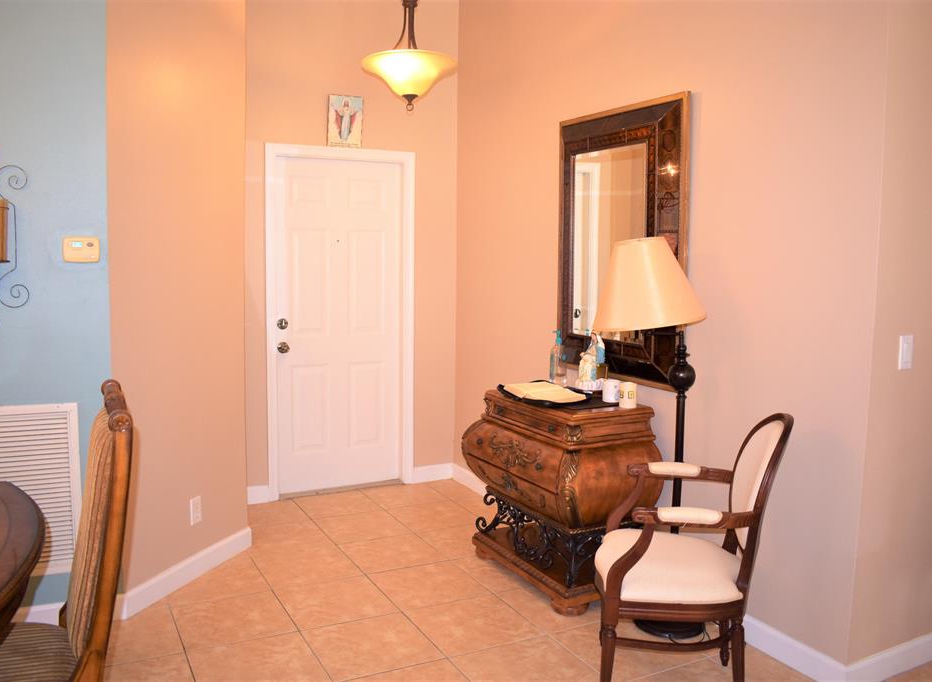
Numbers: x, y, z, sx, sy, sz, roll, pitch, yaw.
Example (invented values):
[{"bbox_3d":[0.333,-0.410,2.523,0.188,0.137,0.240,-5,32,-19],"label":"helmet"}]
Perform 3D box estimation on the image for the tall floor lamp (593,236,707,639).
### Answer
[{"bbox_3d":[0.717,0.356,3.002,0.490,1.540,0.440,-2,6,-27],"label":"tall floor lamp"}]

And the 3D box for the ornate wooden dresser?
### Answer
[{"bbox_3d":[0.437,0.700,3.595,0.566,0.823,0.834,-1,6,-27],"label":"ornate wooden dresser"}]

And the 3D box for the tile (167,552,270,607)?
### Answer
[{"bbox_3d":[-1.142,1.093,3.490,0.427,0.010,0.427,-1,6,-27],"label":"tile"}]

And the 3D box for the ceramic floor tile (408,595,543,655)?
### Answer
[{"bbox_3d":[0.036,1.126,3.040,0.427,0.013,0.427,-2,6,-27],"label":"ceramic floor tile"}]

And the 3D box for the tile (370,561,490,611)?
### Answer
[{"bbox_3d":[-0.176,1.113,3.505,0.427,0.010,0.427,-1,6,-27],"label":"tile"}]

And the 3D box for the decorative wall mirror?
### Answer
[{"bbox_3d":[0.696,-0.443,3.482,0.050,1.185,0.880,-2,6,-27],"label":"decorative wall mirror"}]

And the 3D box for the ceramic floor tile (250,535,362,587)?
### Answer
[{"bbox_3d":[-0.743,1.065,3.614,0.428,0.013,0.428,-2,6,-27],"label":"ceramic floor tile"}]

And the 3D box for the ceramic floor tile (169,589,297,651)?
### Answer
[{"bbox_3d":[-0.943,1.131,3.108,0.427,0.010,0.427,-1,6,-27],"label":"ceramic floor tile"}]

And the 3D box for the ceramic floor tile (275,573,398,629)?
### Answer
[{"bbox_3d":[-0.548,1.101,3.230,0.427,0.013,0.427,-2,6,-27],"label":"ceramic floor tile"}]

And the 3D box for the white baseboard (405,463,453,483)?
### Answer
[{"bbox_3d":[-0.218,0.882,5.117,0.288,0.112,0.015,-2,6,-28],"label":"white baseboard"}]

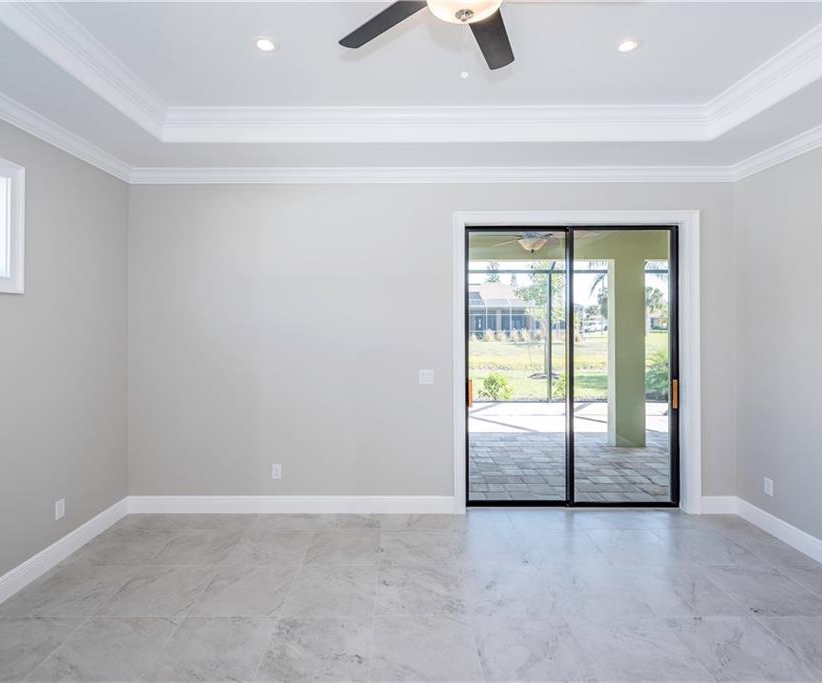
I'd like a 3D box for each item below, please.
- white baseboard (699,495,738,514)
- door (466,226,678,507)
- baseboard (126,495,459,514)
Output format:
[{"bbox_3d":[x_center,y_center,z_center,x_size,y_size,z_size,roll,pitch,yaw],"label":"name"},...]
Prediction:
[{"bbox_3d":[2.502,1.327,3.466,0.295,0.142,0.020,0,1,0],"label":"white baseboard"},{"bbox_3d":[1.345,0.210,3.610,1.810,2.370,0.100,0,1,0],"label":"door"},{"bbox_3d":[-0.975,1.327,3.466,2.660,0.142,0.020,0,1,0],"label":"baseboard"}]

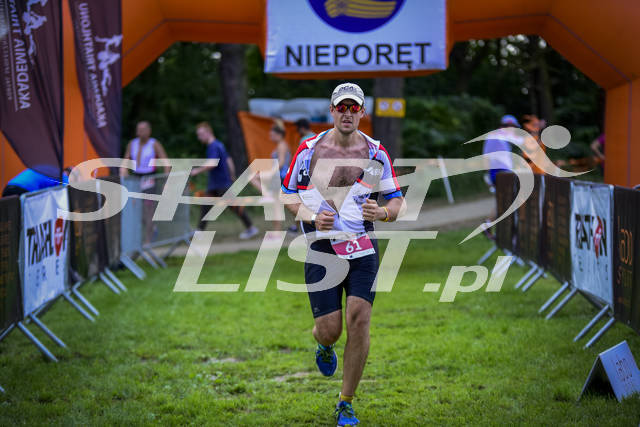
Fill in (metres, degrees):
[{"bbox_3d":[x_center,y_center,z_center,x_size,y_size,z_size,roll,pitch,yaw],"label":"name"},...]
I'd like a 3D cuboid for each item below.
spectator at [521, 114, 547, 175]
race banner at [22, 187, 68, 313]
[{"bbox_3d":[2.913,-0.498,29.600,0.340,1.720,0.470,-1,2,-20],"label":"spectator"},{"bbox_3d":[-2.065,0.260,16.400,0.040,0.870,2.350,0,2,1],"label":"race banner"}]

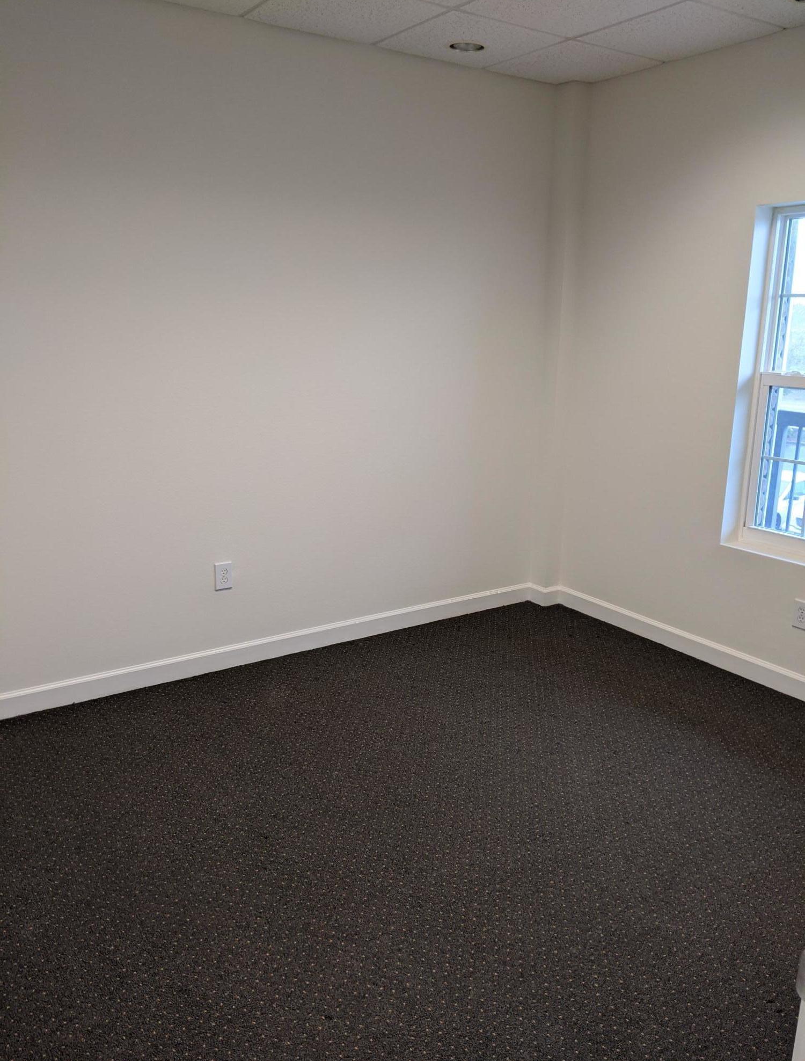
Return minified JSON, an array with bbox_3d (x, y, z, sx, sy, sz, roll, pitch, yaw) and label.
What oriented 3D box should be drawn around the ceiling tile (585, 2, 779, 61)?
[{"bbox_3d":[1.120,-2.044,3.432,0.578,0.020,0.578,-9,18,-33],"label":"ceiling tile"}]

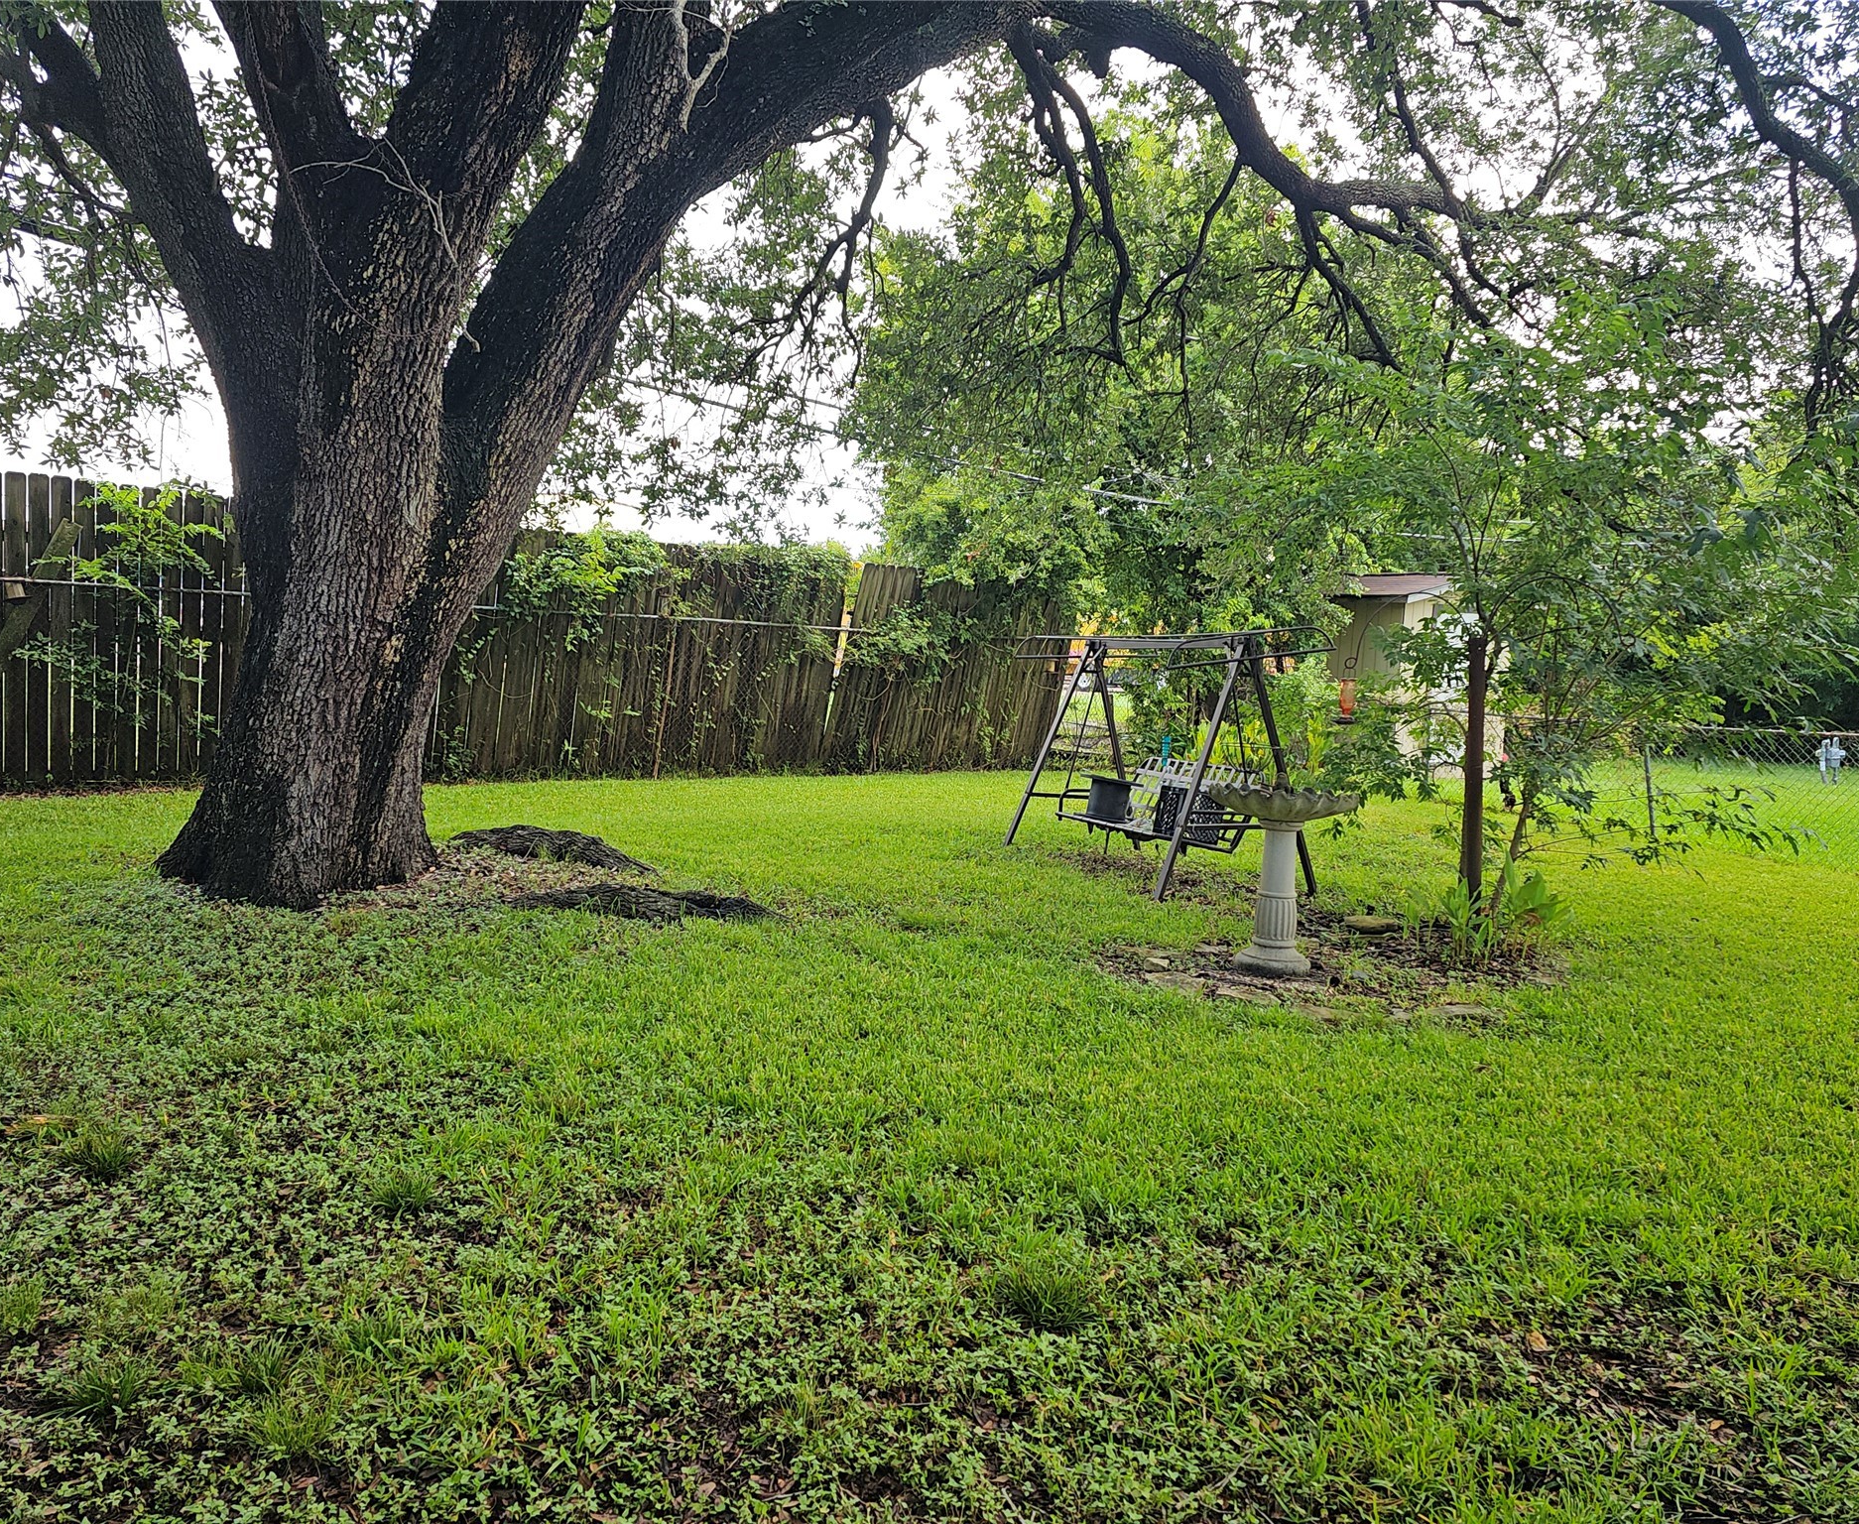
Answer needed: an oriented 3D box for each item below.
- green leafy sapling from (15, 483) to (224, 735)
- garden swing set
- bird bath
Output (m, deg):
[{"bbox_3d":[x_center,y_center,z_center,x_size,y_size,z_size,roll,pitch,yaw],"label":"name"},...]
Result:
[{"bbox_3d":[-6.170,-1.169,10.300,1.400,1.880,0.400,0,5,-35],"label":"green leafy sapling"},{"bbox_3d":[1.484,-0.066,8.792,1.120,1.550,2.100,1,4,-19],"label":"garden swing set"},{"bbox_3d":[1.462,0.477,5.600,0.640,0.750,0.640,2,4,0],"label":"bird bath"}]

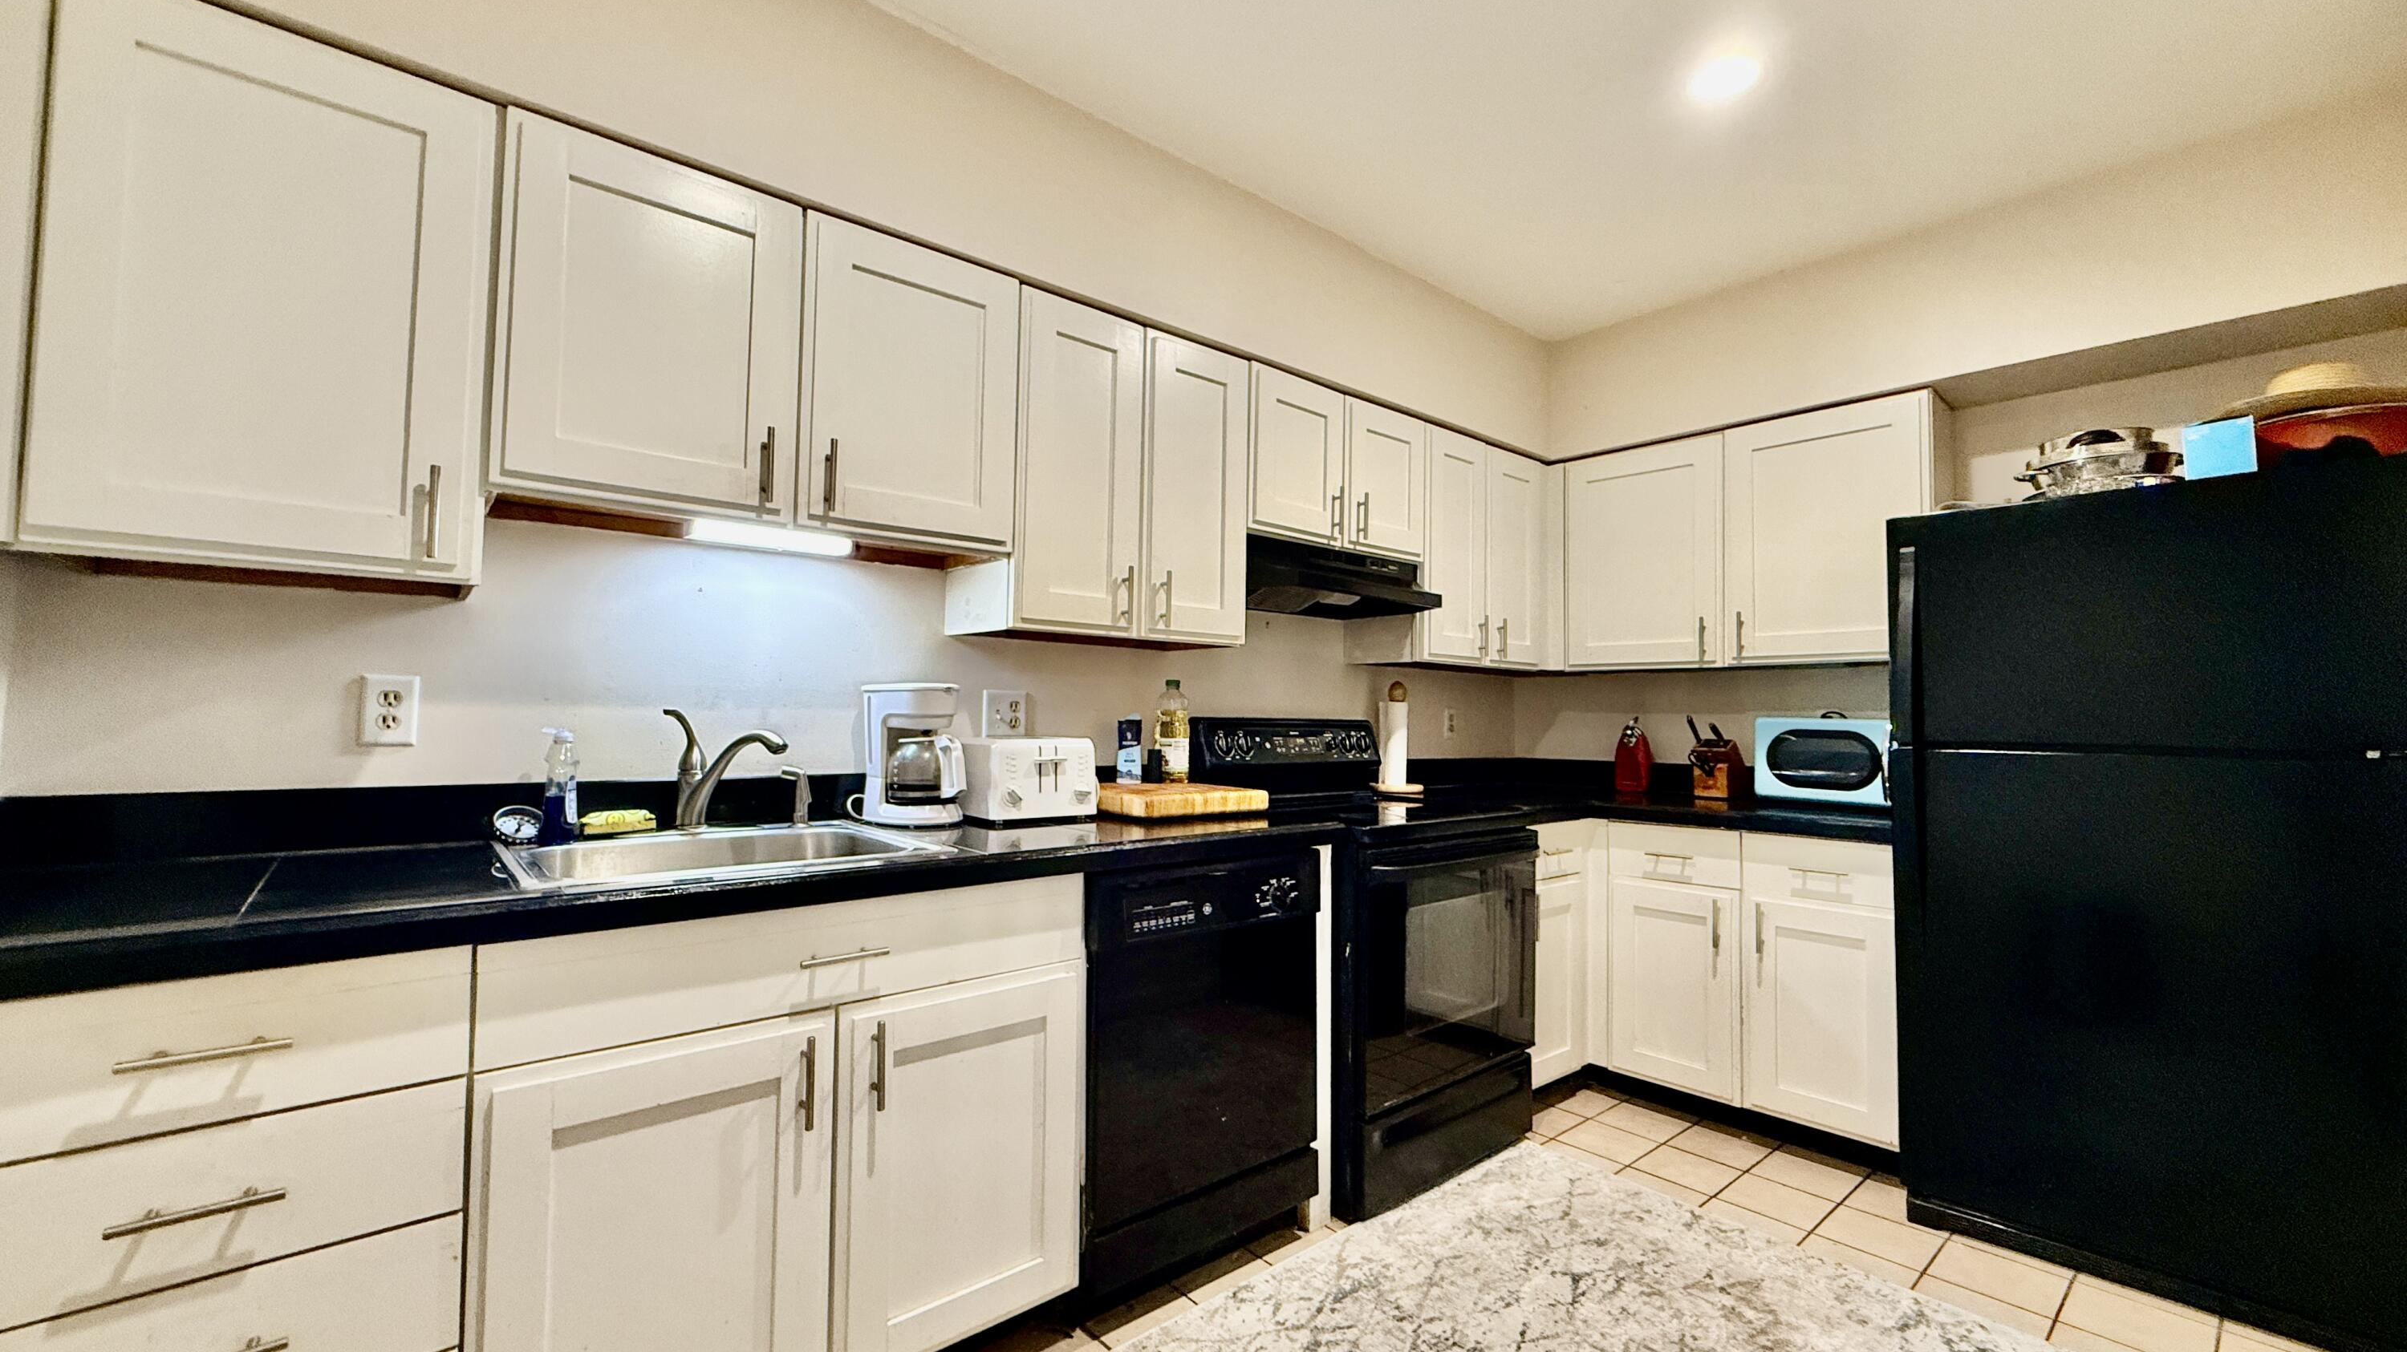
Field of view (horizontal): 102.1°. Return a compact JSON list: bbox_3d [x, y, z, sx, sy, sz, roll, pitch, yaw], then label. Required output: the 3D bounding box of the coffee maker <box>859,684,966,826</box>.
[{"bbox_3d":[-0.612,0.168,2.083,0.240,0.298,0.165,-1,-3,41],"label":"coffee maker"}]

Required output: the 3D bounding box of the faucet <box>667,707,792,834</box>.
[{"bbox_3d":[-0.904,0.182,1.821,0.315,0.235,0.060,0,-3,22],"label":"faucet"}]

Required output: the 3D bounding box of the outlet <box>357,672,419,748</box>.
[{"bbox_3d":[-1.376,0.059,1.646,0.074,0.118,0.009,3,-3,-41],"label":"outlet"}]

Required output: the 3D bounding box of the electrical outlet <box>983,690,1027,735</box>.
[{"bbox_3d":[-0.488,0.093,2.411,0.120,0.114,0.010,3,-3,-41],"label":"electrical outlet"}]

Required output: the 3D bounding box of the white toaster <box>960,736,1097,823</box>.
[{"bbox_3d":[-0.420,0.231,2.205,0.284,0.187,0.275,3,-3,-41],"label":"white toaster"}]

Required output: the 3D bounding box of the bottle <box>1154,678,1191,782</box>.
[{"bbox_3d":[-0.086,0.155,2.651,0.097,0.287,0.097,1,-2,0],"label":"bottle"}]

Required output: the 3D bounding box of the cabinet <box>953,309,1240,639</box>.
[{"bbox_3d":[-0.244,-0.460,2.427,0.681,0.750,0.326,3,-3,-41],"label":"cabinet"}]

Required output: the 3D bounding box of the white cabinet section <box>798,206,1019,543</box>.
[{"bbox_3d":[-0.685,-0.569,2.088,0.456,0.602,0.322,3,-3,-41],"label":"white cabinet section"}]

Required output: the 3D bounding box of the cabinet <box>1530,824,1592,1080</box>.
[{"bbox_3d":[0.858,0.815,3.136,0.333,0.752,0.647,3,-3,-41],"label":"cabinet"}]

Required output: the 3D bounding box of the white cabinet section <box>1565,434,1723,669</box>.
[{"bbox_3d":[1.605,-0.399,3.413,0.316,0.759,0.531,3,-3,-41],"label":"white cabinet section"}]

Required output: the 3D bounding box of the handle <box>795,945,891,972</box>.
[{"bbox_3d":[-0.553,0.432,1.496,0.137,0.013,0.036,3,-3,-41],"label":"handle"}]

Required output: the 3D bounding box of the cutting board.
[{"bbox_3d":[-0.065,0.309,2.417,0.371,0.050,0.276,3,-3,-36],"label":"cutting board"}]

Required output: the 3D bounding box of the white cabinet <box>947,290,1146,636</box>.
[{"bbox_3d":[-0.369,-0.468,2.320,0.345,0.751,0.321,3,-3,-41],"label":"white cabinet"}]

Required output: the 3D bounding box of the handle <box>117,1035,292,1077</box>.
[{"bbox_3d":[-1.064,0.402,1.040,0.133,0.014,0.036,3,-3,-41],"label":"handle"}]

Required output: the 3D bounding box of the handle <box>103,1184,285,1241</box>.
[{"bbox_3d":[-1.074,0.571,1.042,0.137,0.013,0.036,3,-3,-41],"label":"handle"}]

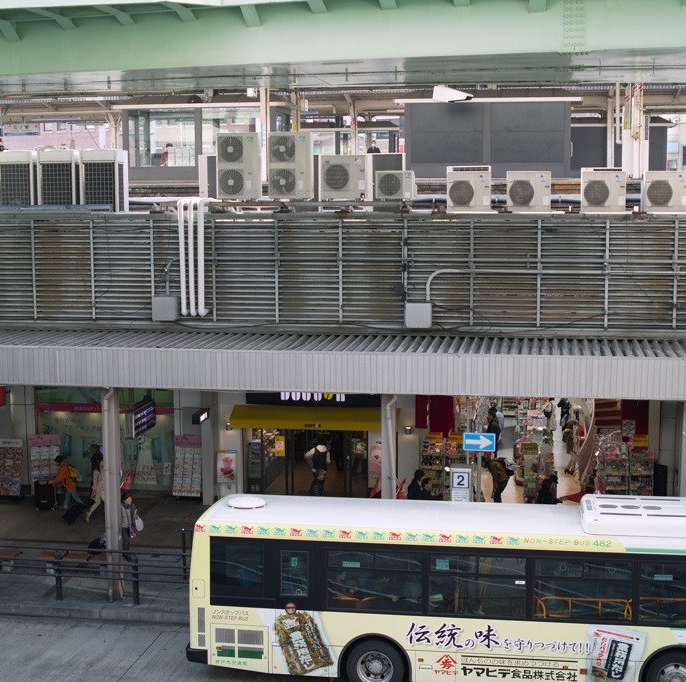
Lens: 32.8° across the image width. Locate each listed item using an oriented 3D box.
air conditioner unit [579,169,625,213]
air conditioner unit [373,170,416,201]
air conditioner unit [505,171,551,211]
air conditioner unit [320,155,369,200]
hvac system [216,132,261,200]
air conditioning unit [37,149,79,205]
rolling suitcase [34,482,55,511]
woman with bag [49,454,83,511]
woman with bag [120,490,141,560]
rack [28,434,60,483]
[{"bbox_3d":[5.505,-3.141,24.617,0.908,0.885,0.340,1,6,10],"label":"air conditioner unit"},{"bbox_3d":[1.140,-3.410,25.526,0.805,0.598,0.310,1,7,8],"label":"air conditioner unit"},{"bbox_3d":[3.982,-3.164,24.867,0.925,0.888,0.340,1,6,10],"label":"air conditioner unit"},{"bbox_3d":[0.048,-3.579,25.517,0.988,0.946,0.340,1,6,10],"label":"air conditioner unit"},{"bbox_3d":[-2.170,-3.712,24.838,0.905,1.385,0.330,1,6,10],"label":"hvac system"},{"bbox_3d":[-6.336,-3.552,26.535,0.900,1.500,0.720,1,6,10],"label":"air conditioning unit"},{"bbox_3d":[-7.772,4.003,30.390,0.500,0.770,0.330,0,6,0],"label":"rolling suitcase"},{"bbox_3d":[-7.374,3.733,31.023,0.800,1.420,0.550,-2,6,-13],"label":"woman with bag"},{"bbox_3d":[-4.737,4.105,25.834,0.420,1.560,0.500,5,8,38],"label":"woman with bag"},{"bbox_3d":[-8.108,3.395,31.565,0.840,1.720,0.450,-1,6,-6],"label":"rack"}]

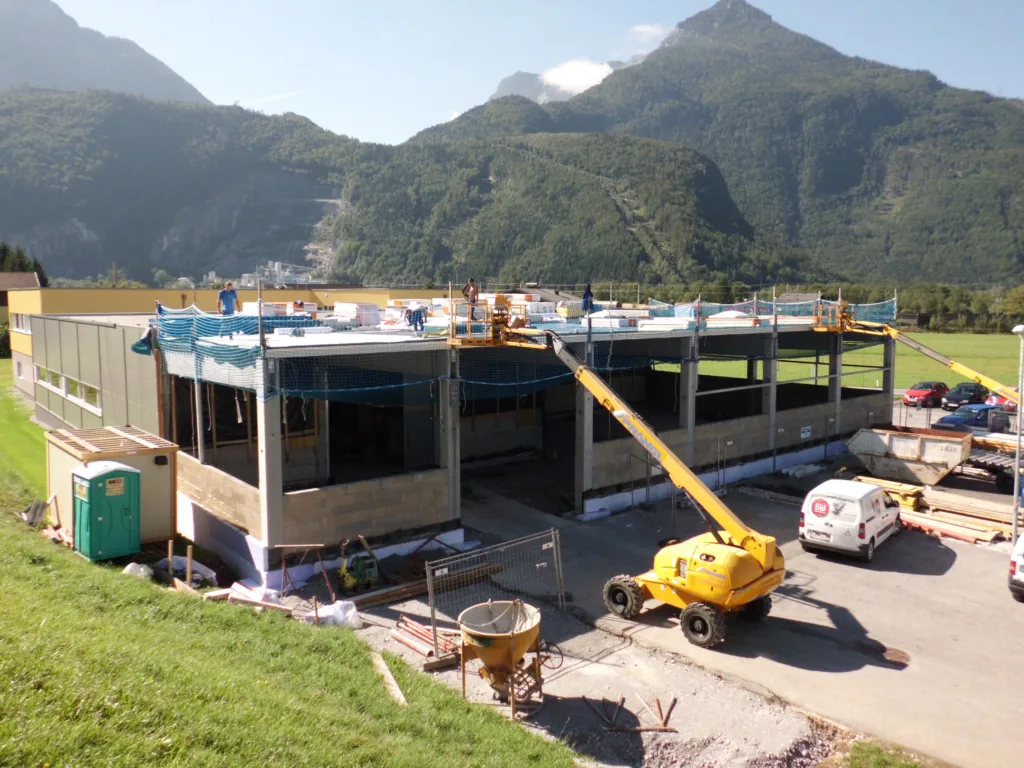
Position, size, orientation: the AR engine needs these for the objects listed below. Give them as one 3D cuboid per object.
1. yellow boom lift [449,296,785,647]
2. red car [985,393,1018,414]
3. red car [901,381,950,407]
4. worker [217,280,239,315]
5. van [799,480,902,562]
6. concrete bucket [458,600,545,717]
[{"bbox_3d":[2.361,1.510,19.331,9.600,7.350,2.450,7,10,45],"label":"yellow boom lift"},{"bbox_3d":[30.400,1.010,47.181,1.700,1.450,4.000,6,9,42],"label":"red car"},{"bbox_3d":[27.100,0.629,50.157,1.710,1.450,4.100,7,10,44],"label":"red car"},{"bbox_3d":[-8.491,-2.194,23.004,0.600,1.760,0.380,-3,7,-20],"label":"worker"},{"bbox_3d":[10.162,3.836,22.743,1.820,1.810,4.380,6,9,40],"label":"van"},{"bbox_3d":[-0.178,4.942,13.911,1.480,1.580,1.480,0,7,0],"label":"concrete bucket"}]

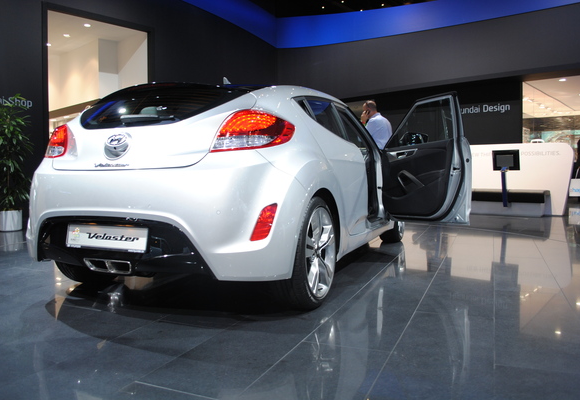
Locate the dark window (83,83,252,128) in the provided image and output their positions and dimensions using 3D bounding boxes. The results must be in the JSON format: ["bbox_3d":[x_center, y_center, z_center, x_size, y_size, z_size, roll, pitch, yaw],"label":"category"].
[{"bbox_3d":[-0.730,-0.530,2.501,0.900,0.150,0.610,1,35,24],"label":"dark window"}]

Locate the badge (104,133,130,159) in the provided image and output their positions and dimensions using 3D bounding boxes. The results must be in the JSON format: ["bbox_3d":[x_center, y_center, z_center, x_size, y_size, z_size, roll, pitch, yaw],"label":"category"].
[{"bbox_3d":[-0.859,-0.269,2.219,0.160,0.140,0.040,1,-6,24],"label":"badge"}]

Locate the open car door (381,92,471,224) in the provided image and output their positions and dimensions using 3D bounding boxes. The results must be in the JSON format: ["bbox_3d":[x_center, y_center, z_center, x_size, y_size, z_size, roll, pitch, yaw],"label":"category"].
[{"bbox_3d":[1.092,-0.311,3.875,0.260,1.040,0.960,-2,4,-30],"label":"open car door"}]

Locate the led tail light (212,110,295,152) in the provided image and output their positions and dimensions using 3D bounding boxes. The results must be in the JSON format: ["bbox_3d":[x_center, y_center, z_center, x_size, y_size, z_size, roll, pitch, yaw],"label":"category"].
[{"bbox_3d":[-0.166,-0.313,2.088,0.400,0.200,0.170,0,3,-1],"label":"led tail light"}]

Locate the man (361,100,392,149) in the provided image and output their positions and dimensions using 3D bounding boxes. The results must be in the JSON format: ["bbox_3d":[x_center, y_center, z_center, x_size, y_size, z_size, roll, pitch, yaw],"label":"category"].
[{"bbox_3d":[1.202,-0.518,6.350,0.340,1.760,0.470,2,4,37],"label":"man"}]

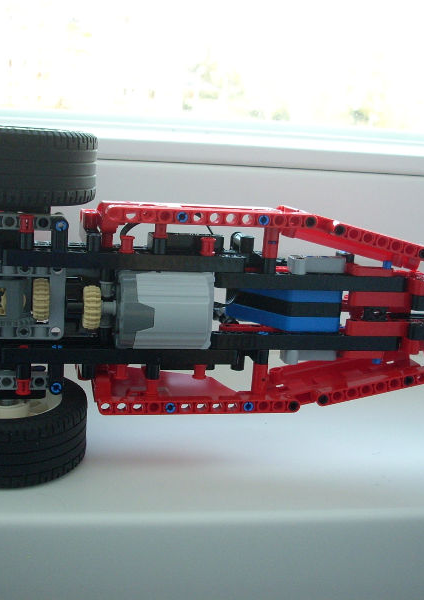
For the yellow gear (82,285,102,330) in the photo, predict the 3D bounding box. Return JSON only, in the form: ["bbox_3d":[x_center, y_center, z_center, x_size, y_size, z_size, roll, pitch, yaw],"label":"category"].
[{"bbox_3d":[-0.059,0.004,0.418,0.008,0.021,0.021,2,11,-10],"label":"yellow gear"}]

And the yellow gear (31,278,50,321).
[{"bbox_3d":[-0.086,0.000,0.432,0.008,0.021,0.021,2,11,-10],"label":"yellow gear"}]

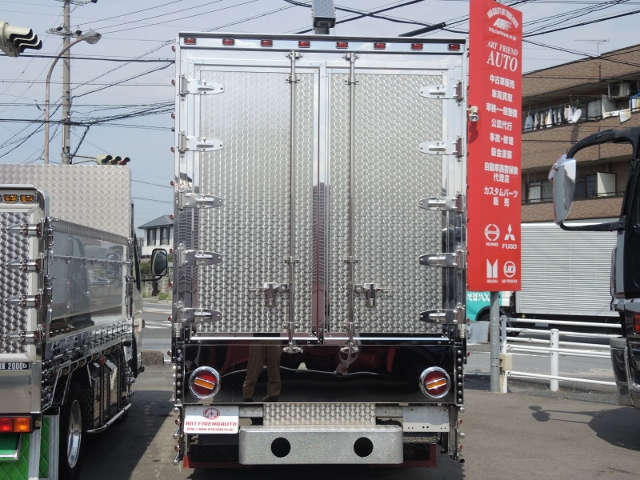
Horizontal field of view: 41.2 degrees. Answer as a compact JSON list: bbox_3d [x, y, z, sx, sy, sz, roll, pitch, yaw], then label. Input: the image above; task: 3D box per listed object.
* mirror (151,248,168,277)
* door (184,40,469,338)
[{"bbox_3d":[-1.819,0.256,9.650,0.169,0.315,0.090,0,-3,5],"label":"mirror"},{"bbox_3d":[0.011,-0.277,5.270,1.752,1.809,0.100,0,-3,-4],"label":"door"}]

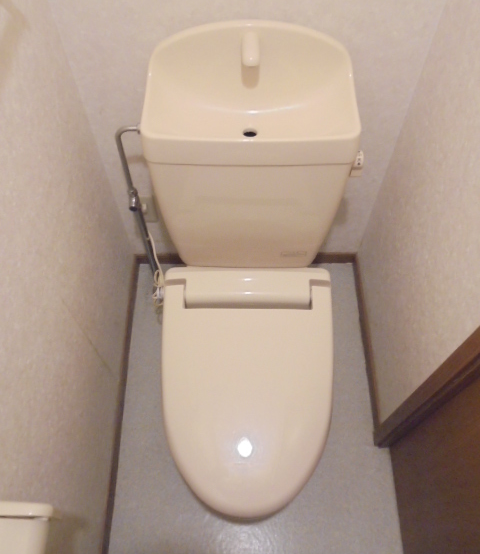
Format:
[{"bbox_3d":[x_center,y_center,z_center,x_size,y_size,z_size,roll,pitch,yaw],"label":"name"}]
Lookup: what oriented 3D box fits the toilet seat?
[{"bbox_3d":[0.015,0.239,1.079,0.385,0.095,0.547,0,60,0],"label":"toilet seat"}]

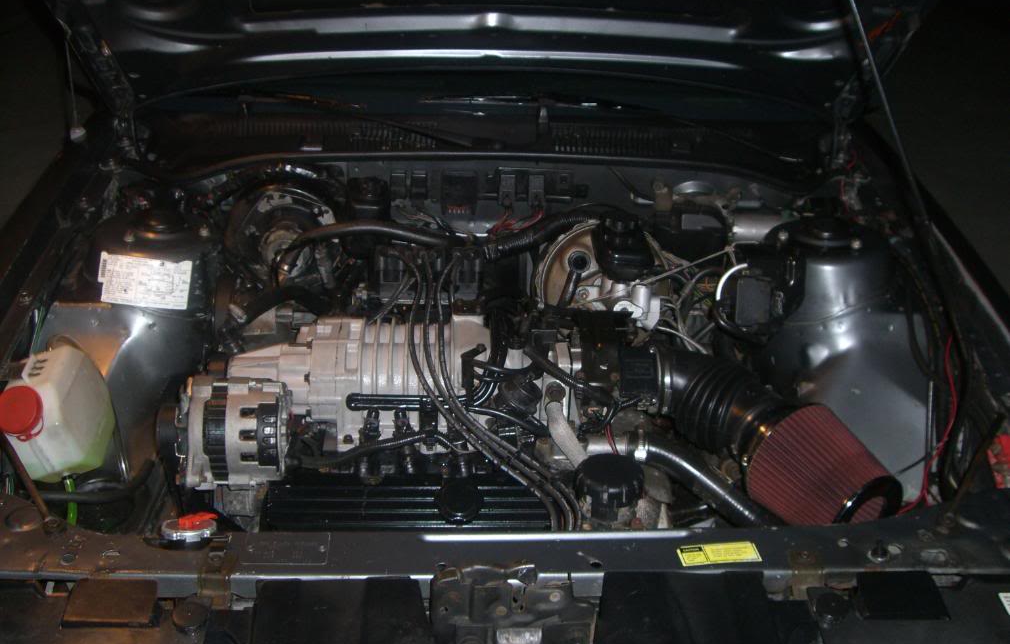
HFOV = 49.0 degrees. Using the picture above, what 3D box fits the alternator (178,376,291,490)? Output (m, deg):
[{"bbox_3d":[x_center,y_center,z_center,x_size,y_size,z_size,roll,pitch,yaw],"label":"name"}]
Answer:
[{"bbox_3d":[-0.351,0.142,1.430,0.150,0.146,0.142,0,27,0],"label":"alternator"}]

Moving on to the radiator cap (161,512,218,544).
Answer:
[{"bbox_3d":[-0.366,0.240,1.285,0.066,0.032,0.066,0,12,0],"label":"radiator cap"}]

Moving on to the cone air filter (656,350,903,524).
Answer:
[{"bbox_3d":[0.346,0.155,1.440,0.320,0.170,0.160,32,40,28],"label":"cone air filter"}]

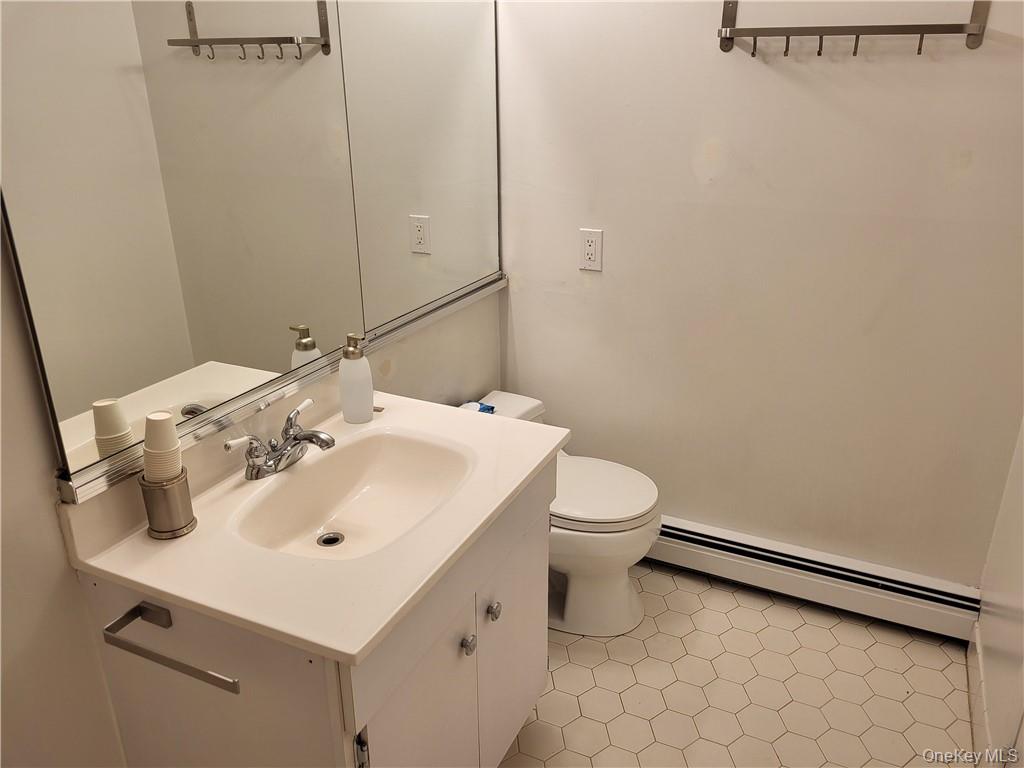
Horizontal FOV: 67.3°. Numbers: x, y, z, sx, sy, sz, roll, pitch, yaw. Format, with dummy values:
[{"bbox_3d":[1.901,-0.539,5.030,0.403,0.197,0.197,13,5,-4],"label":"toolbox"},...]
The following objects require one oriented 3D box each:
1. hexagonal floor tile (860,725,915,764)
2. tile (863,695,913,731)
[{"bbox_3d":[0.918,0.888,1.882,0.127,0.008,0.110,10,24,23],"label":"hexagonal floor tile"},{"bbox_3d":[0.966,0.849,1.976,0.127,0.008,0.110,10,24,23],"label":"tile"}]

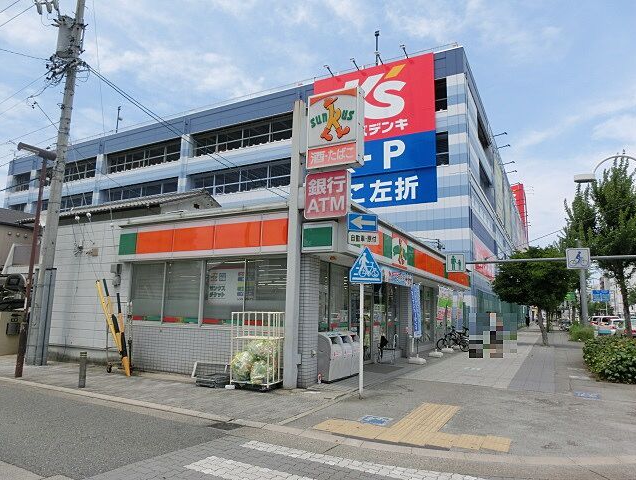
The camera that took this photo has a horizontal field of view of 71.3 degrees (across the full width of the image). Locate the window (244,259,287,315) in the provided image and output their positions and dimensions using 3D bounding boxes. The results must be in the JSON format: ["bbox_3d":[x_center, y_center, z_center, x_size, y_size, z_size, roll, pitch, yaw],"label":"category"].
[{"bbox_3d":[-1.132,1.151,9.825,1.189,1.611,0.100,-4,-10,27],"label":"window"}]

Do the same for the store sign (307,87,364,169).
[{"bbox_3d":[0.382,-2.316,9.475,1.170,1.620,0.370,-4,-10,27],"label":"store sign"}]

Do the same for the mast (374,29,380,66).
[{"bbox_3d":[4.108,-13.137,30.633,0.320,2.820,0.320,-4,-10,28],"label":"mast"}]

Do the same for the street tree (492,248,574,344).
[{"bbox_3d":[10.782,2.827,22.200,3.800,4.950,3.700,1,-9,0],"label":"street tree"}]

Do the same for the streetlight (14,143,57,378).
[{"bbox_3d":[-6.693,0.433,10.156,0.200,5.260,0.900,-4,-10,27],"label":"streetlight"}]

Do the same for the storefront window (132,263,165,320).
[{"bbox_3d":[-4.429,1.349,11.507,1.214,1.595,0.100,-4,-10,27],"label":"storefront window"}]

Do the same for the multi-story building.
[{"bbox_3d":[-0.414,2.283,61.758,50.400,18.000,55.000,-4,-10,28],"label":"multi-story building"}]

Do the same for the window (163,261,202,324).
[{"bbox_3d":[-3.331,1.287,10.946,1.265,1.595,0.100,-4,-10,27],"label":"window"}]

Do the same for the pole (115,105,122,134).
[{"bbox_3d":[-19.449,-11.651,43.130,0.400,3.050,0.400,-4,-10,28],"label":"pole"}]

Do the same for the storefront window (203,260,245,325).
[{"bbox_3d":[-2.212,1.222,10.375,1.250,1.601,0.100,-4,-10,27],"label":"storefront window"}]

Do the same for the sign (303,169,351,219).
[{"bbox_3d":[0.206,-0.926,9.335,0.990,0.970,0.160,-4,-10,27],"label":"sign"}]

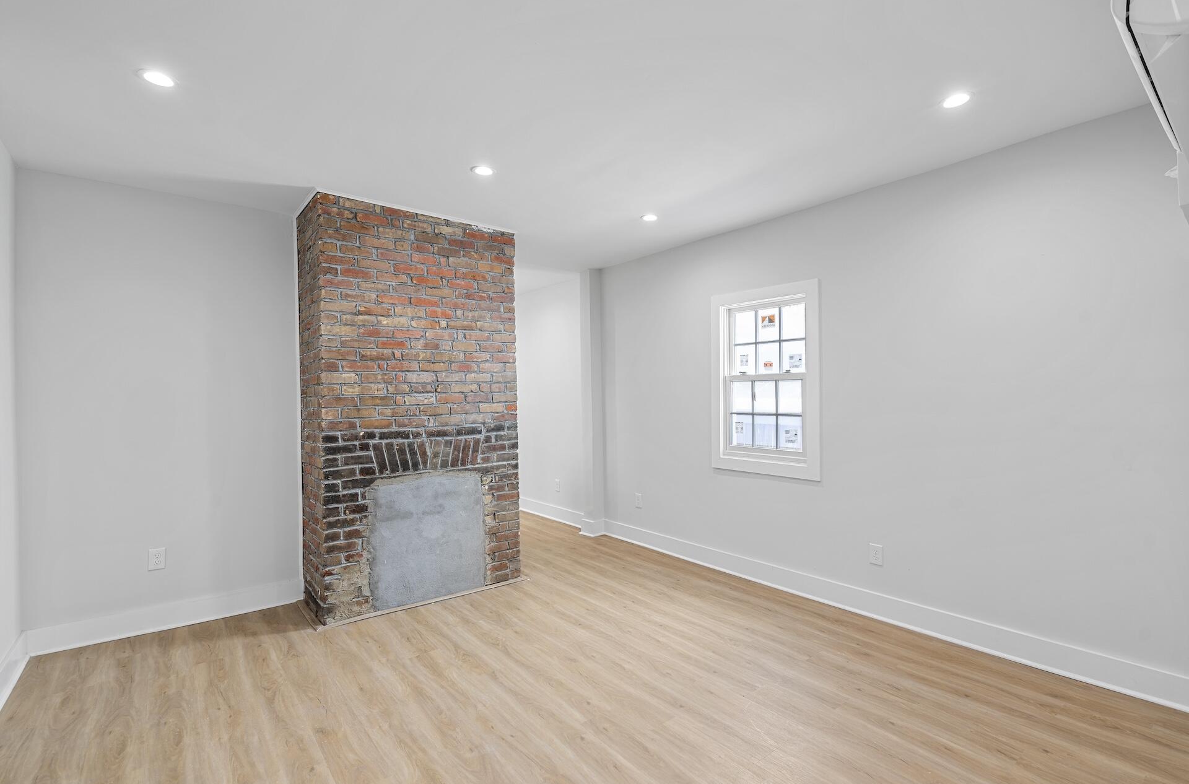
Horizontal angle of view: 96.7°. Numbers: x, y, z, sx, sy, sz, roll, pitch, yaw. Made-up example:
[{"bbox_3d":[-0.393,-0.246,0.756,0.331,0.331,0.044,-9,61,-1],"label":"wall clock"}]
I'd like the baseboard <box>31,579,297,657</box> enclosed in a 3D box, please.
[{"bbox_3d":[-2.362,1.266,3.024,1.255,0.137,0.030,-1,0,-37],"label":"baseboard"}]

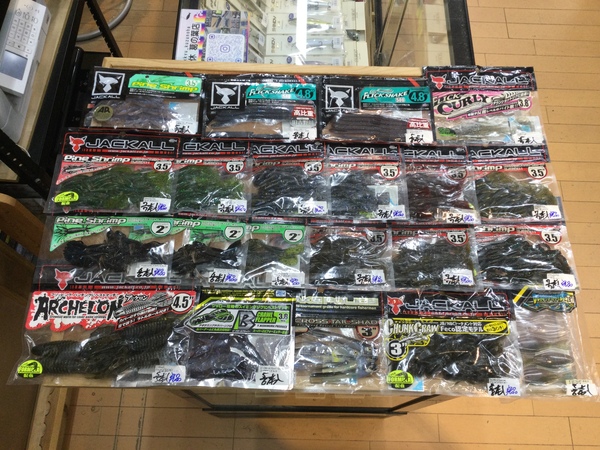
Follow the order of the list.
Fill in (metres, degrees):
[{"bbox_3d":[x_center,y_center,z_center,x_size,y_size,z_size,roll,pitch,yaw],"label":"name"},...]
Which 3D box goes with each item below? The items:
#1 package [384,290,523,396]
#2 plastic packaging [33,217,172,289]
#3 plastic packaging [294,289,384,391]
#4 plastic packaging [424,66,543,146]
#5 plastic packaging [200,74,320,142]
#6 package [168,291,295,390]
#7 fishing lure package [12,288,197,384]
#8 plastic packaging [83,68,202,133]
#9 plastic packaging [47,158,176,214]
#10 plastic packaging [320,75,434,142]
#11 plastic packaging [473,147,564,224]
[{"bbox_3d":[0.180,0.139,0.654,0.167,0.018,0.130,1,68,-1],"label":"package"},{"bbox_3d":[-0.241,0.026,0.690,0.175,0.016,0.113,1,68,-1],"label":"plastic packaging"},{"bbox_3d":[0.043,0.137,0.652,0.116,0.018,0.123,1,68,-1],"label":"plastic packaging"},{"bbox_3d":[0.266,-0.175,0.782,0.172,0.016,0.135,0,68,-1],"label":"plastic packaging"},{"bbox_3d":[-0.053,-0.170,0.773,0.162,0.016,0.111,1,68,-1],"label":"plastic packaging"},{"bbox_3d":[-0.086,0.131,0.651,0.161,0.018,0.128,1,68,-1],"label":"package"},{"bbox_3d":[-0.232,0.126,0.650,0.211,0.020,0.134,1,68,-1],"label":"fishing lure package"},{"bbox_3d":[-0.220,-0.180,0.773,0.169,0.016,0.107,3,68,0],"label":"plastic packaging"},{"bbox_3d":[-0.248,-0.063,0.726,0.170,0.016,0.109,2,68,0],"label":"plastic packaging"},{"bbox_3d":[0.110,-0.166,0.775,0.160,0.016,0.113,1,68,-1],"label":"plastic packaging"},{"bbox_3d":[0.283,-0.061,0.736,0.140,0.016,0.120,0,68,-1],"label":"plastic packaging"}]

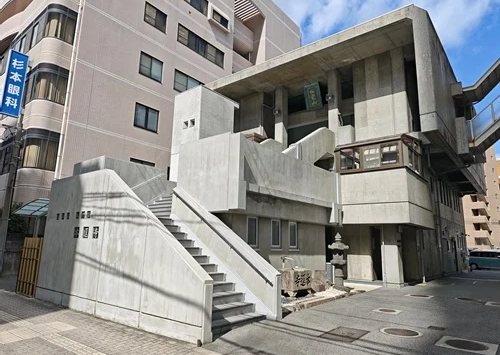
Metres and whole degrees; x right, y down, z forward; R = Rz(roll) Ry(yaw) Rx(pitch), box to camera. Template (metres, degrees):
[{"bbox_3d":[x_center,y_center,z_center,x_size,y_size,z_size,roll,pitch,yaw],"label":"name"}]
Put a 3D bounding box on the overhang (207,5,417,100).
[{"bbox_3d":[2.376,-5.462,16.534,11.169,0.640,1.867,-8,-14,38],"label":"overhang"}]

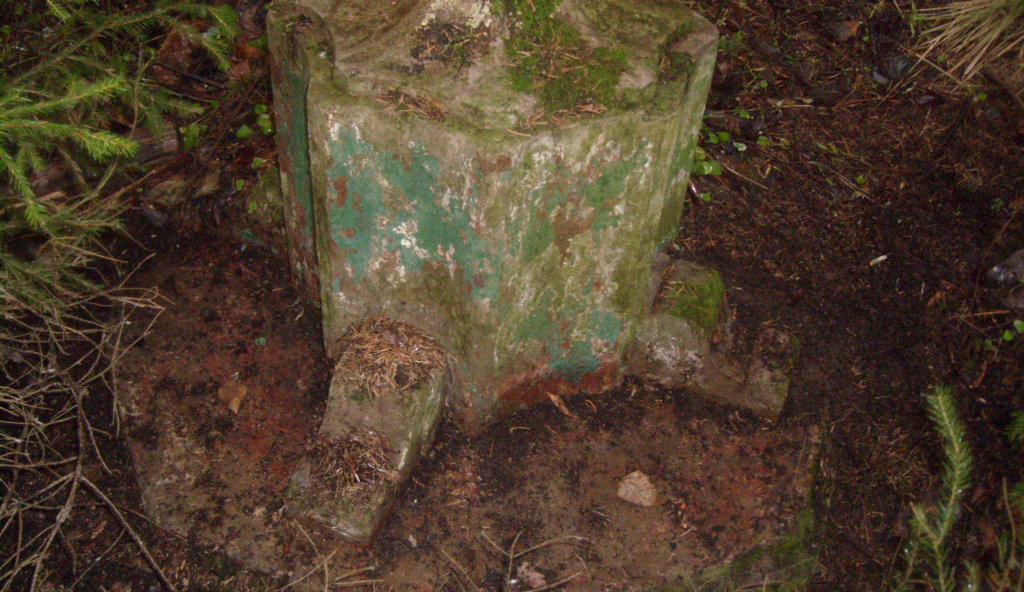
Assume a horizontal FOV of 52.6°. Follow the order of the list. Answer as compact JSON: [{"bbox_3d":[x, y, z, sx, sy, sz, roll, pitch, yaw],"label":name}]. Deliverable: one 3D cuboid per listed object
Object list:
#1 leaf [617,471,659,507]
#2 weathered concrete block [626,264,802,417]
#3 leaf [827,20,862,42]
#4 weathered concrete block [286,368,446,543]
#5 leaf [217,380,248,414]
[{"bbox_3d":[0.190,0.276,1.518,0.059,0.015,0.055,23,44,20],"label":"leaf"},{"bbox_3d":[0.338,0.063,1.678,0.264,0.144,0.144,16,42,13],"label":"weathered concrete block"},{"bbox_3d":[0.841,-0.673,2.615,0.085,0.020,0.070,3,41,-2],"label":"leaf"},{"bbox_3d":[-0.195,0.194,1.478,0.142,0.144,0.270,16,42,13],"label":"weathered concrete block"},{"bbox_3d":[-0.426,0.158,1.579,0.042,0.013,0.052,-12,44,-16],"label":"leaf"}]

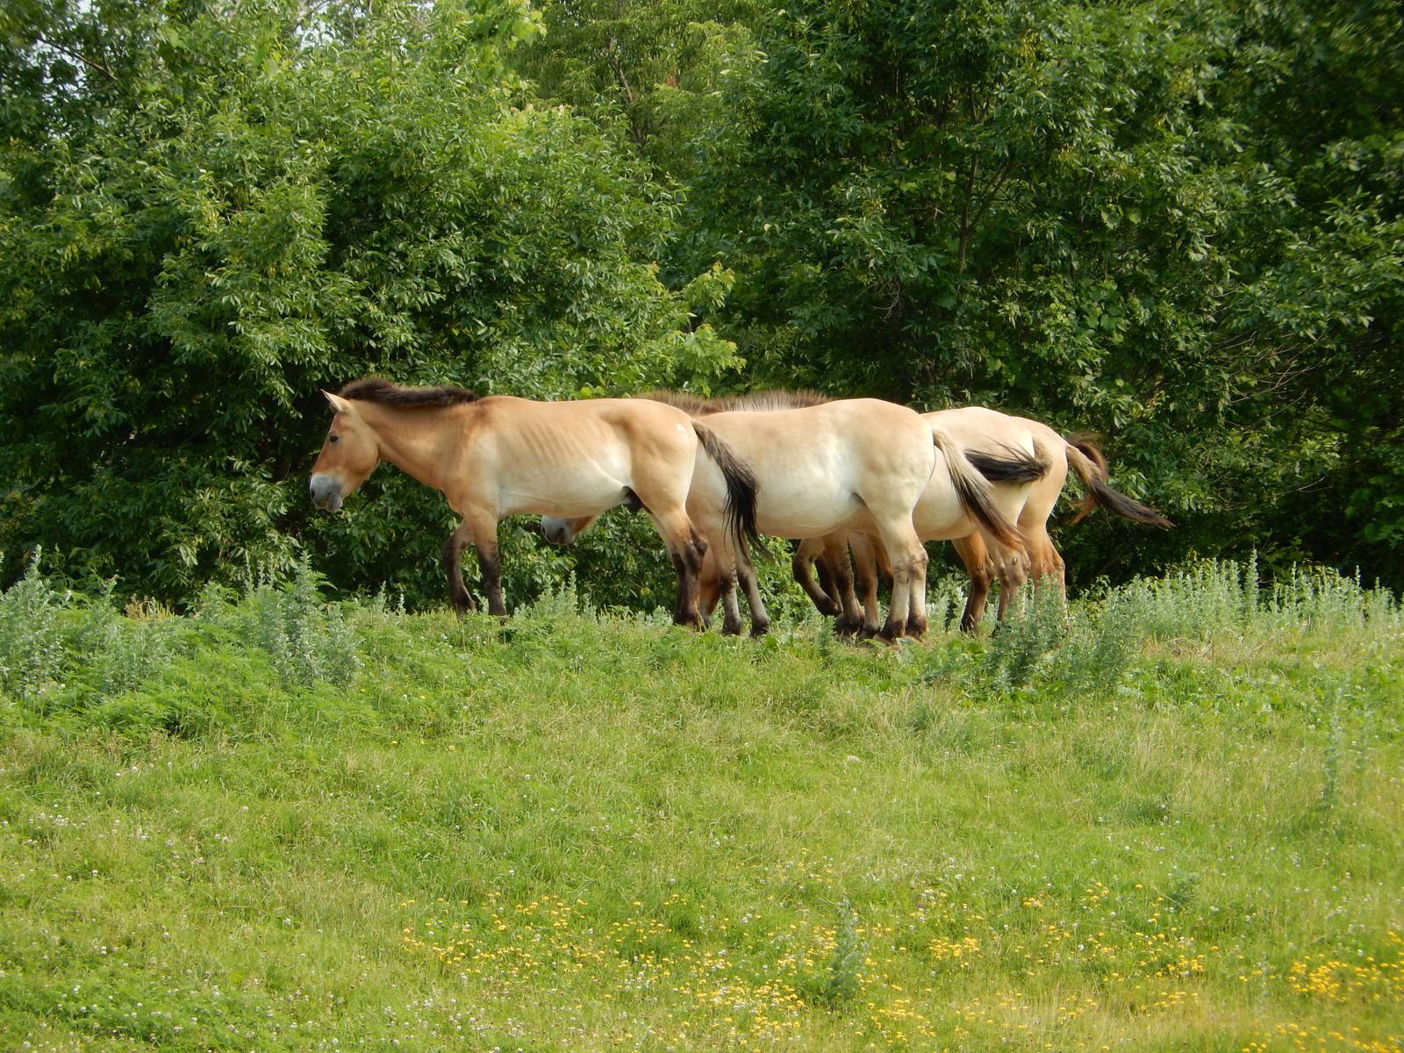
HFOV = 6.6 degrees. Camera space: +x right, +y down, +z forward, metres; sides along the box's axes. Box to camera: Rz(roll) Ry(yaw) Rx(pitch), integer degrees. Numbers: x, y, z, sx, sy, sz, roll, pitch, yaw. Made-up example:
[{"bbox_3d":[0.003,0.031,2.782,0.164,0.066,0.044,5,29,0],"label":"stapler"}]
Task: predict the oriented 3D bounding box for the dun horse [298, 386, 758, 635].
[{"bbox_3d":[-0.982,-0.130,70.300,2.537,1.450,0.520,0,1,7],"label":"dun horse"}]

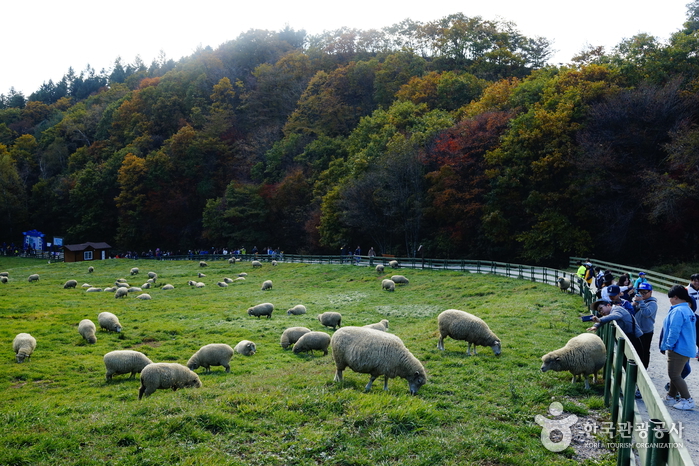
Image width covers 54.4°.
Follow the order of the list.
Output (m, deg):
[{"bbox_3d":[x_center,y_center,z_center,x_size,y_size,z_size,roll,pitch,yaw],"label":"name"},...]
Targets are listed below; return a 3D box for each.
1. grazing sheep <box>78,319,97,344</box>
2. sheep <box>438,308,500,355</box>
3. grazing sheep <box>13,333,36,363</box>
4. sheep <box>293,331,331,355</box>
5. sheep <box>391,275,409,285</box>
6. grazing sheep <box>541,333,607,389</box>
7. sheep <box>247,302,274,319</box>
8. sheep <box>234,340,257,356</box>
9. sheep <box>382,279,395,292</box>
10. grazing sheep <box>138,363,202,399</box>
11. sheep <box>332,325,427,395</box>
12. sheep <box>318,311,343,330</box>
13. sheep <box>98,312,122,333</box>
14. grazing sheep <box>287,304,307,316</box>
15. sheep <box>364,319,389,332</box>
[{"bbox_3d":[-8.662,3.276,22.500,0.500,0.700,1.120,-2,4,-38],"label":"grazing sheep"},{"bbox_3d":[2.180,1.821,12.500,1.230,0.760,0.500,4,8,28],"label":"sheep"},{"bbox_3d":[-9.231,3.238,19.300,0.570,0.760,1.150,-2,7,-15],"label":"grazing sheep"},{"bbox_3d":[-1.084,3.200,19.600,1.170,0.690,0.500,0,3,5],"label":"sheep"},{"bbox_3d":[3.414,3.163,45.500,1.200,0.670,0.500,1,3,12],"label":"sheep"},{"bbox_3d":[3.428,1.951,10.400,1.180,0.770,0.520,-3,8,-25],"label":"grazing sheep"},{"bbox_3d":[-3.875,3.420,29.800,1.180,0.690,0.500,-1,3,-14],"label":"sheep"},{"bbox_3d":[-2.997,3.329,19.600,0.460,0.460,0.920,-3,4,-43],"label":"sheep"},{"bbox_3d":[2.411,3.264,42.000,0.500,0.740,1.150,-4,8,-30],"label":"sheep"},{"bbox_3d":[-3.282,2.733,12.500,1.200,0.670,0.500,-2,3,-27],"label":"grazing sheep"},{"bbox_3d":[0.351,1.556,8.300,1.220,0.740,0.520,1,3,22],"label":"sheep"},{"bbox_3d":[-0.718,3.298,25.400,1.120,0.670,0.500,3,4,40],"label":"sheep"},{"bbox_3d":[-9.145,3.405,26.000,1.180,0.740,0.500,5,9,35],"label":"sheep"},{"bbox_3d":[-2.331,3.454,30.300,0.980,0.470,0.470,-2,4,-40],"label":"grazing sheep"},{"bbox_3d":[0.711,3.075,21.000,1.120,0.800,0.500,-1,7,-12],"label":"sheep"}]

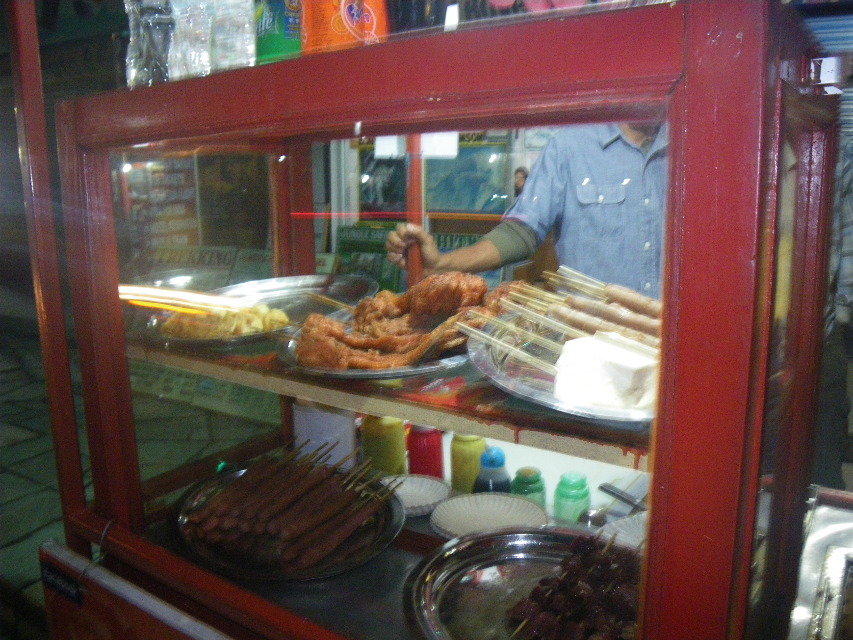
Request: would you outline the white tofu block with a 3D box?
[{"bbox_3d":[0.206,0.054,0.734,0.097,0.058,0.112,-10,14,-41],"label":"white tofu block"}]

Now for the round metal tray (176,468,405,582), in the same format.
[{"bbox_3d":[-0.233,0.344,1.164,0.391,0.039,0.391,2,12,0],"label":"round metal tray"}]

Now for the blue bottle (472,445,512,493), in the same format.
[{"bbox_3d":[0.109,0.255,1.146,0.062,0.100,0.062,-1,10,0],"label":"blue bottle"}]

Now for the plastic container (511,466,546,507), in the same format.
[{"bbox_3d":[0.166,0.274,1.105,0.058,0.075,0.058,-1,10,0],"label":"plastic container"}]

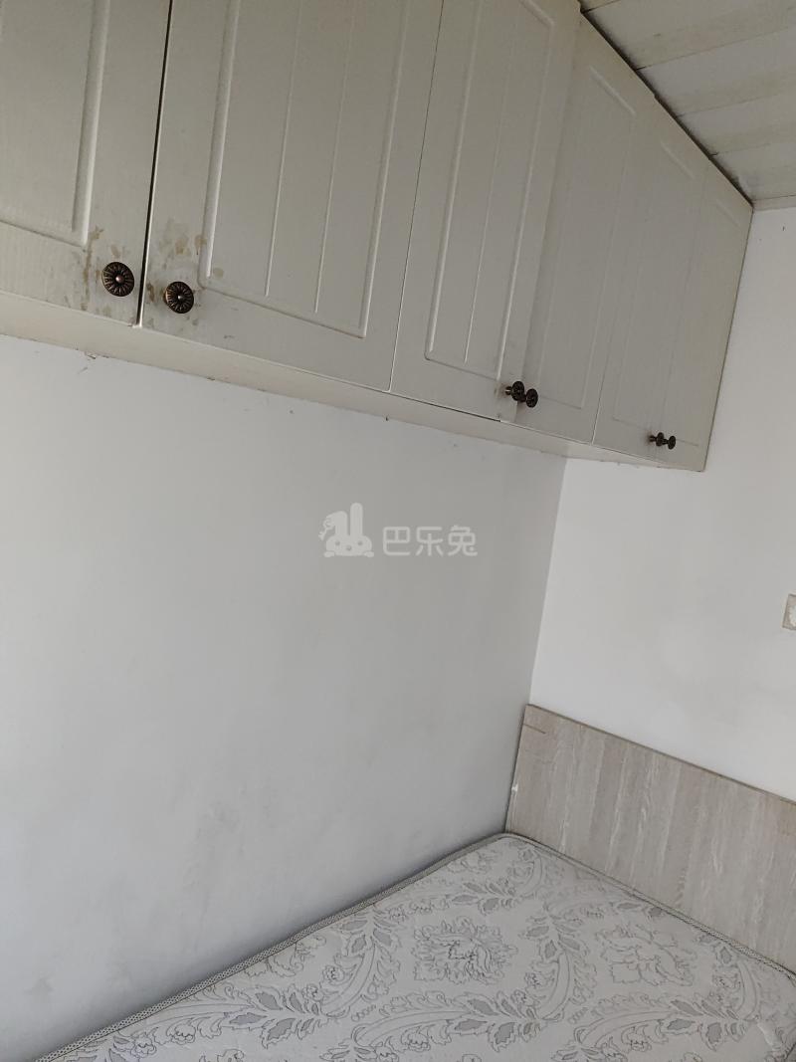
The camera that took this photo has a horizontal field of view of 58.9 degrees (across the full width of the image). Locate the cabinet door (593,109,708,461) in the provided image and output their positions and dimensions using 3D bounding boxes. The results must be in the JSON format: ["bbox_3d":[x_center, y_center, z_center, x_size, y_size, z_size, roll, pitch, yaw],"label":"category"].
[{"bbox_3d":[0.589,-0.547,1.633,0.030,0.737,0.342,13,7,42],"label":"cabinet door"}]

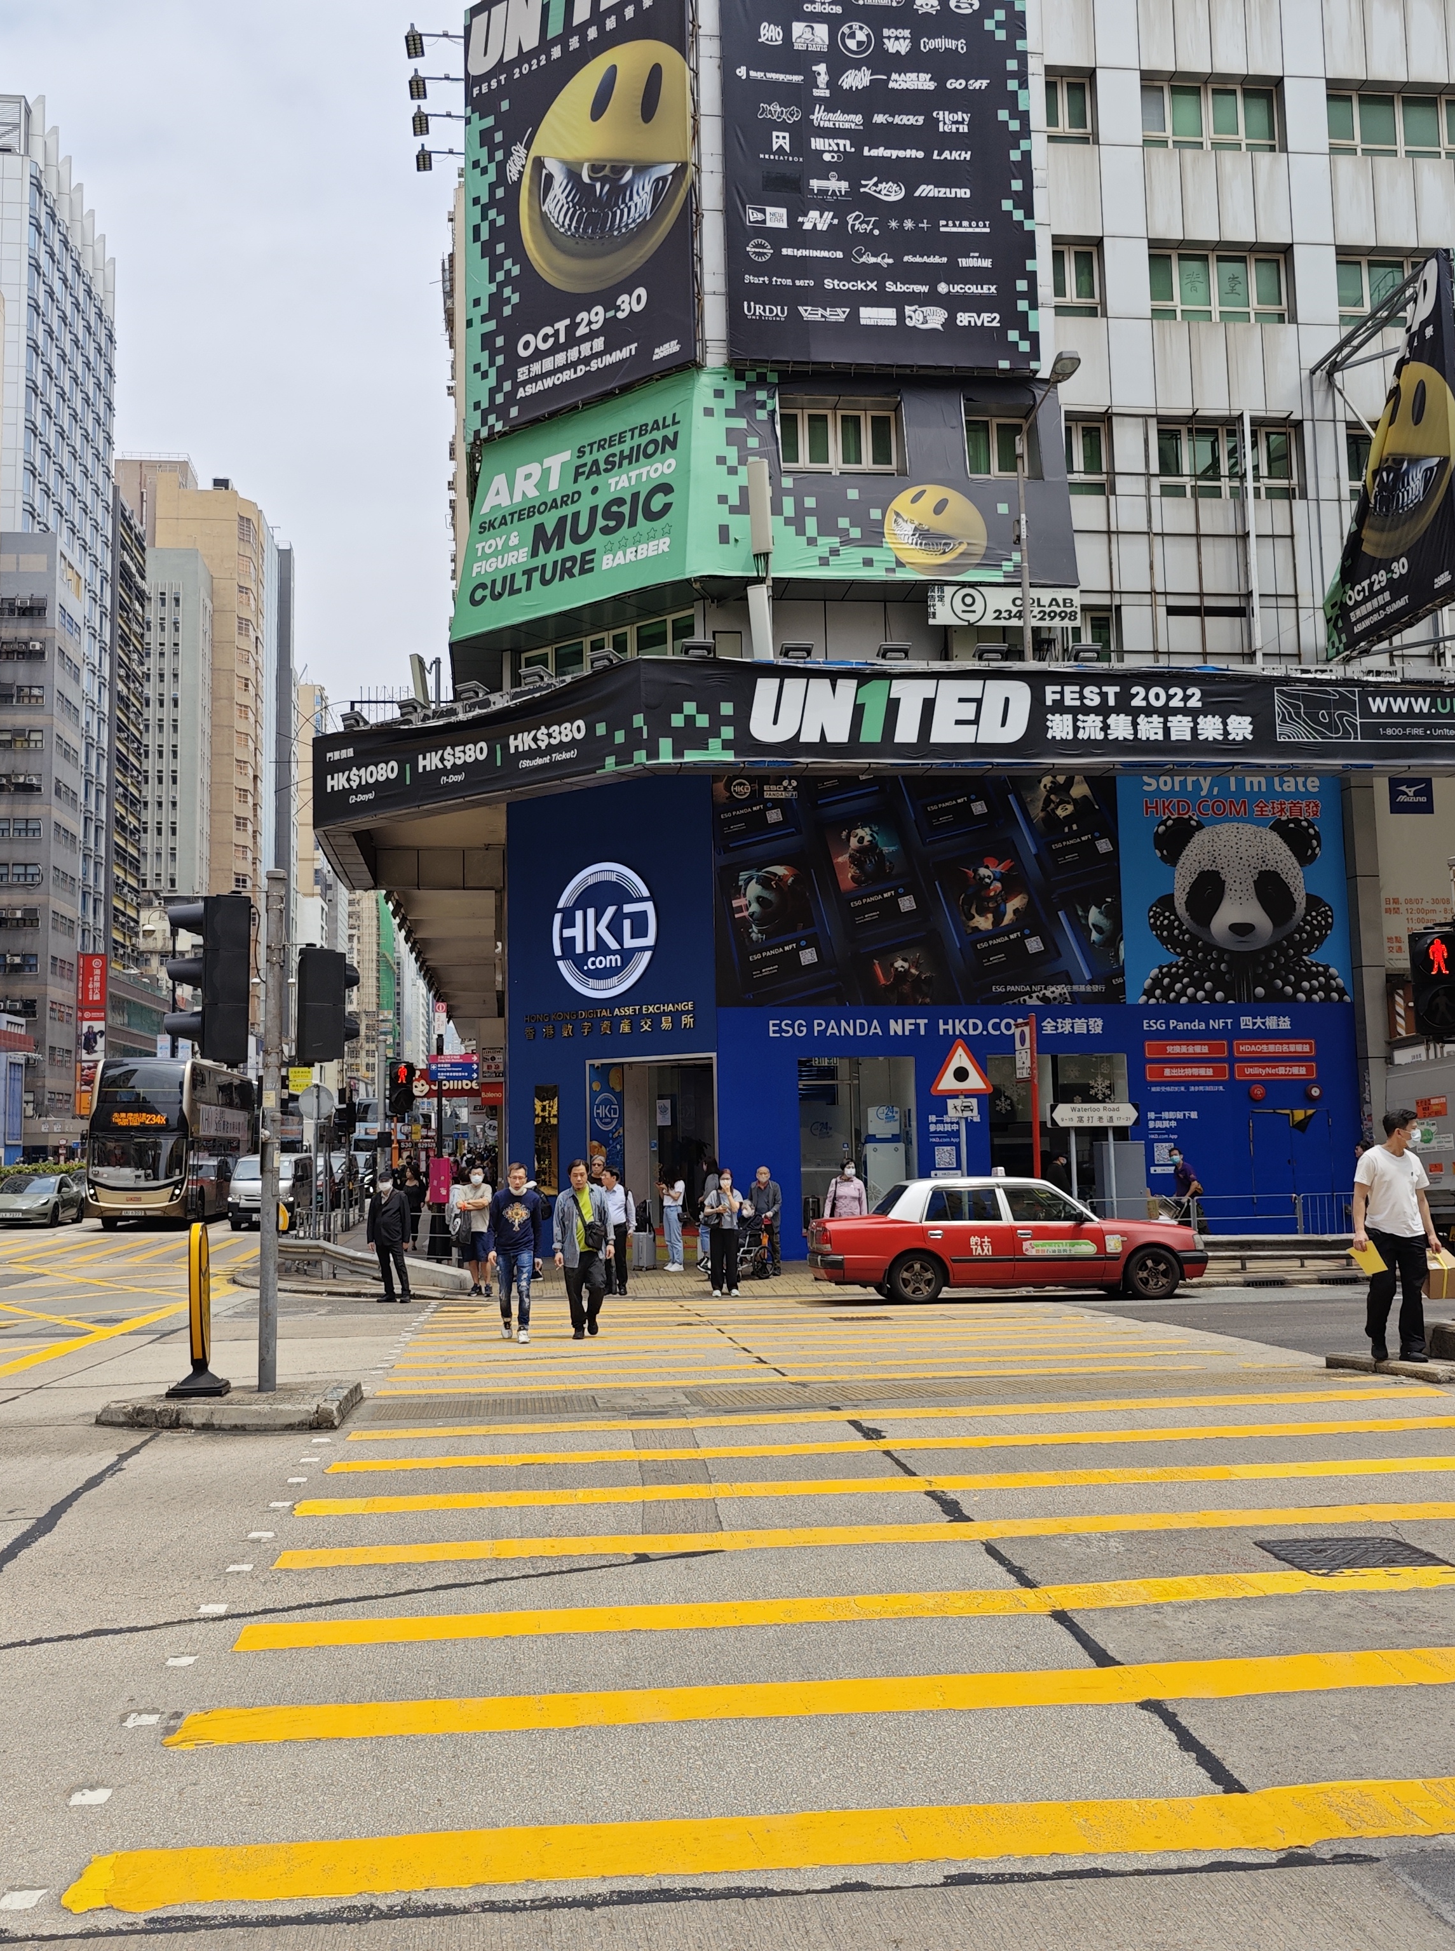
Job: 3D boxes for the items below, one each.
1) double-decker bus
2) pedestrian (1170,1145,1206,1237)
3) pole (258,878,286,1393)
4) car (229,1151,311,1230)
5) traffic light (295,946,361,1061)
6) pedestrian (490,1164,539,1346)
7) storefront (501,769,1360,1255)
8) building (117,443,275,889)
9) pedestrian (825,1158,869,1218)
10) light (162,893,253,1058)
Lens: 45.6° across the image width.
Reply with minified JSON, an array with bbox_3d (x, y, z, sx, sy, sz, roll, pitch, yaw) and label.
[{"bbox_3d":[-15.816,5.002,50.152,2.550,4.400,12.000,0,-6,-7],"label":"double-decker bus"},{"bbox_3d":[6.637,3.298,24.777,0.520,1.625,0.460,0,-6,-10],"label":"pedestrian"},{"bbox_3d":[-3.038,1.018,11.563,0.125,3.478,0.125,-1,-6,0],"label":"pole"},{"bbox_3d":[-12.177,5.812,46.642,1.700,1.980,4.695,0,-6,-6],"label":"car"},{"bbox_3d":[-2.705,0.197,11.649,0.350,0.778,0.310,-4,-7,28],"label":"traffic light"},{"bbox_3d":[-2.092,2.679,16.905,0.500,1.702,0.380,-1,-6,-5],"label":"pedestrian"},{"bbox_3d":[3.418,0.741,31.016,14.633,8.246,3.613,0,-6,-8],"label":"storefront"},{"bbox_3d":[-61.468,-16.832,192.892,16.500,79.000,21.000,0,-6,-6],"label":"building"},{"bbox_3d":[1.629,3.269,23.182,0.500,1.564,0.360,0,-6,-8],"label":"pedestrian"},{"bbox_3d":[-3.544,0.000,11.774,0.490,1.100,0.370,-1,-6,0],"label":"light"}]

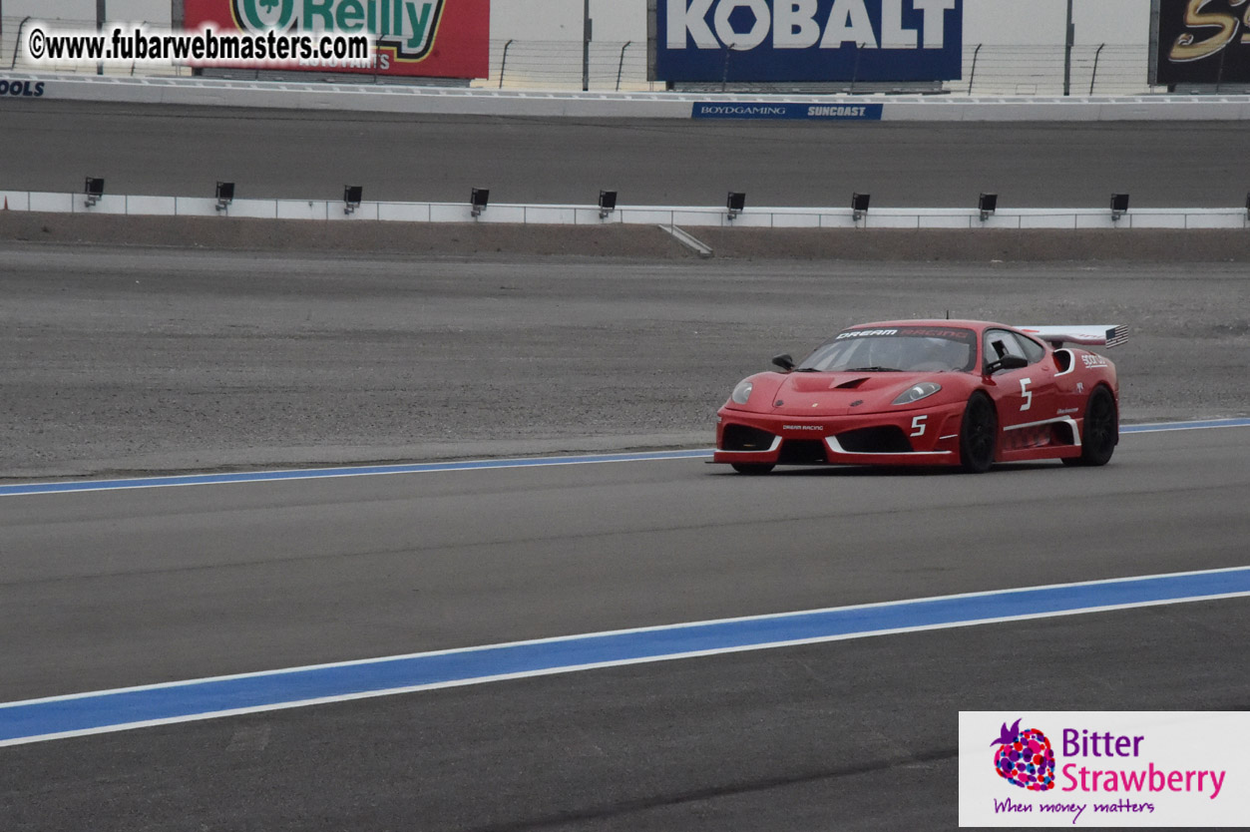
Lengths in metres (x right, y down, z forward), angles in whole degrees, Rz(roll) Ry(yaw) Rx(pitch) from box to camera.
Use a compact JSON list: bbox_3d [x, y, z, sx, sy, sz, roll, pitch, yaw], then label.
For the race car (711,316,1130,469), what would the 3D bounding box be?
[{"bbox_3d":[2.300,-0.169,62.300,1.980,1.180,4.550,0,1,24],"label":"race car"}]

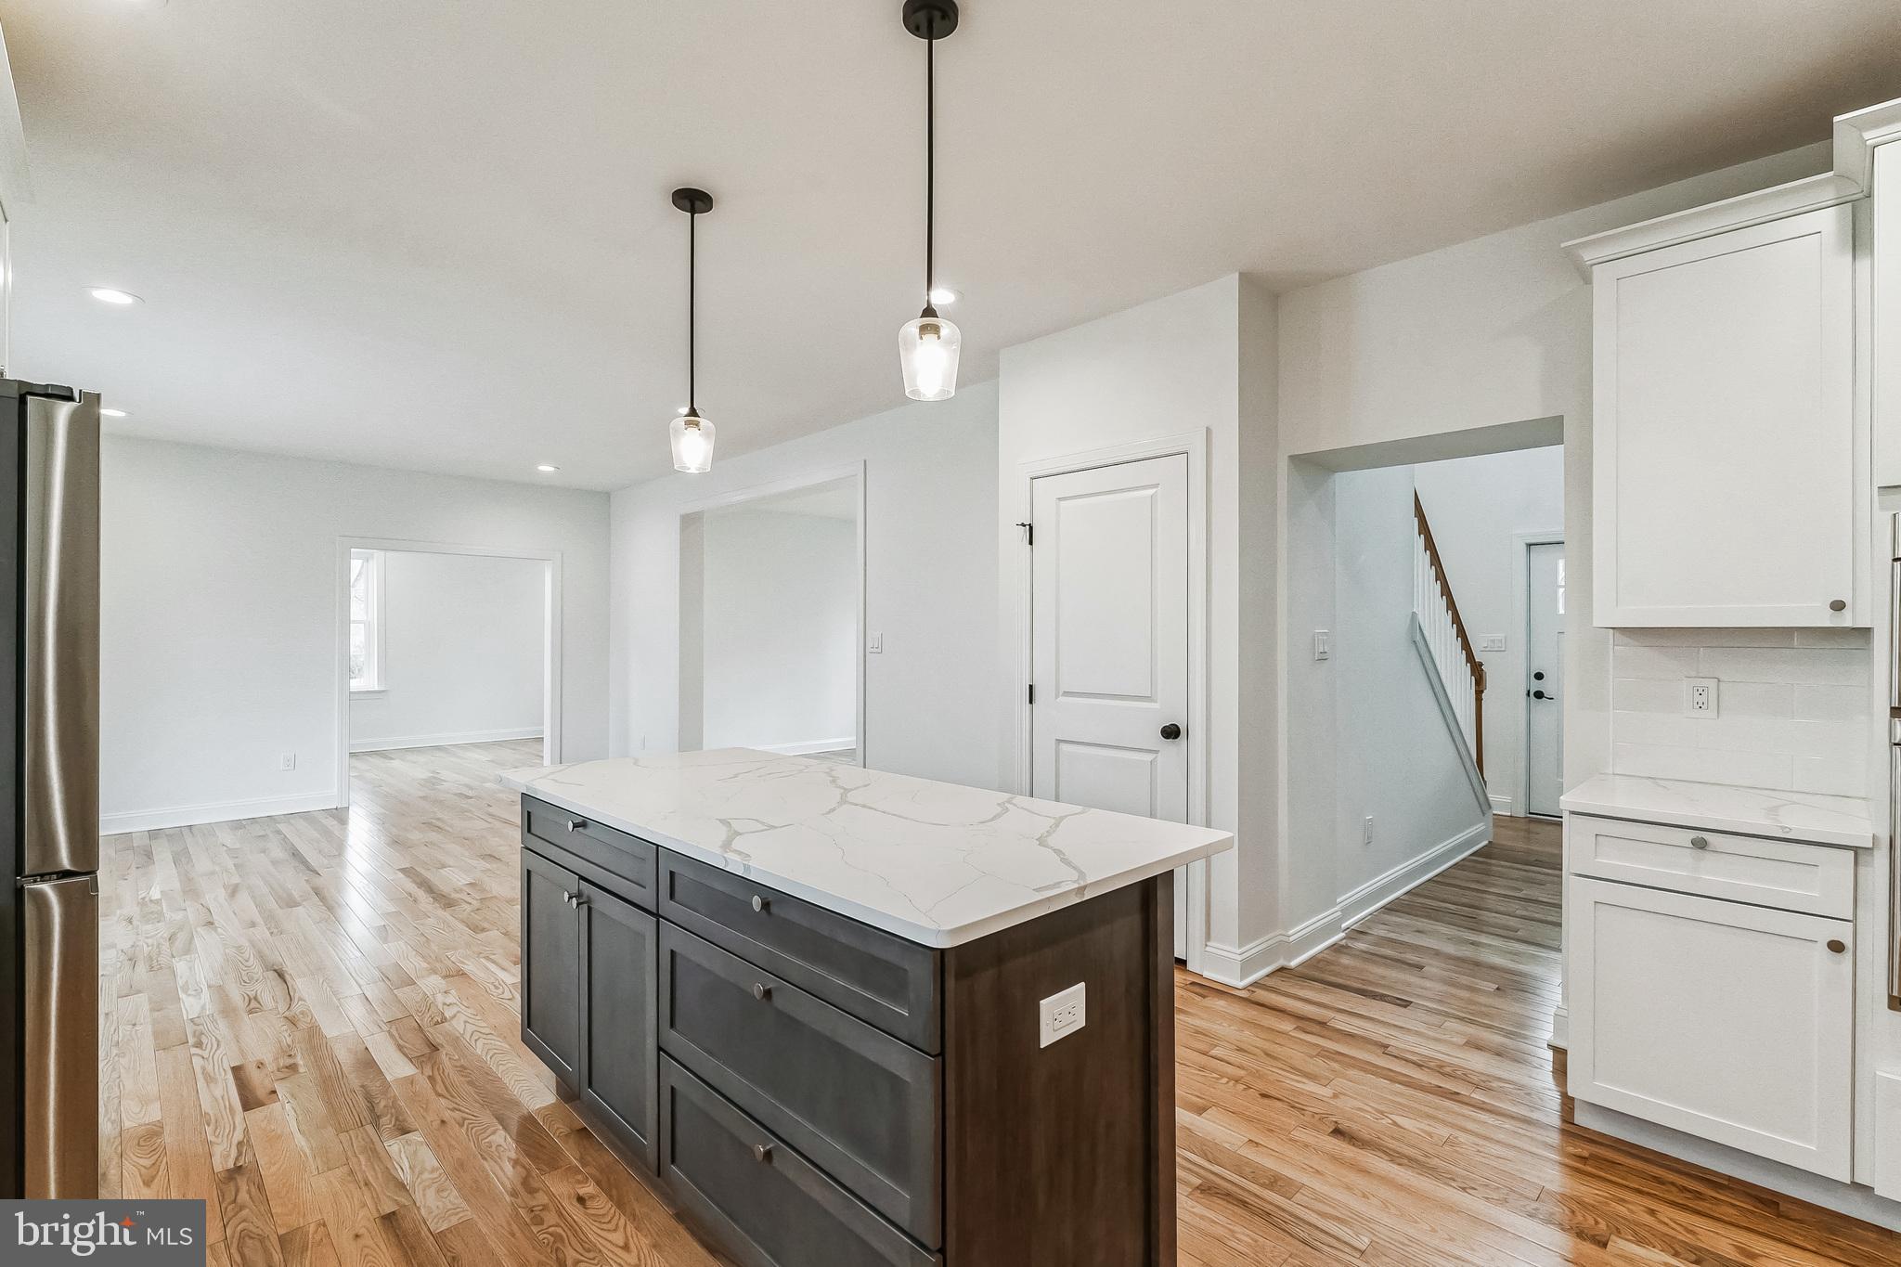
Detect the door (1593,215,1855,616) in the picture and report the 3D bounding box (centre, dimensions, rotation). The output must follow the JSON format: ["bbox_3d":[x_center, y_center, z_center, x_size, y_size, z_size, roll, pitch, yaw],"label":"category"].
[{"bbox_3d":[2.068,-0.544,2.290,0.022,1.052,0.517,0,0,-45],"label":"door"}]

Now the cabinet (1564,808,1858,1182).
[{"bbox_3d":[2.060,0.912,2.291,0.615,0.883,0.542,0,0,-45],"label":"cabinet"}]

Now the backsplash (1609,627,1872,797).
[{"bbox_3d":[2.288,0.212,2.485,0.017,0.456,0.547,0,0,-45],"label":"backsplash"}]

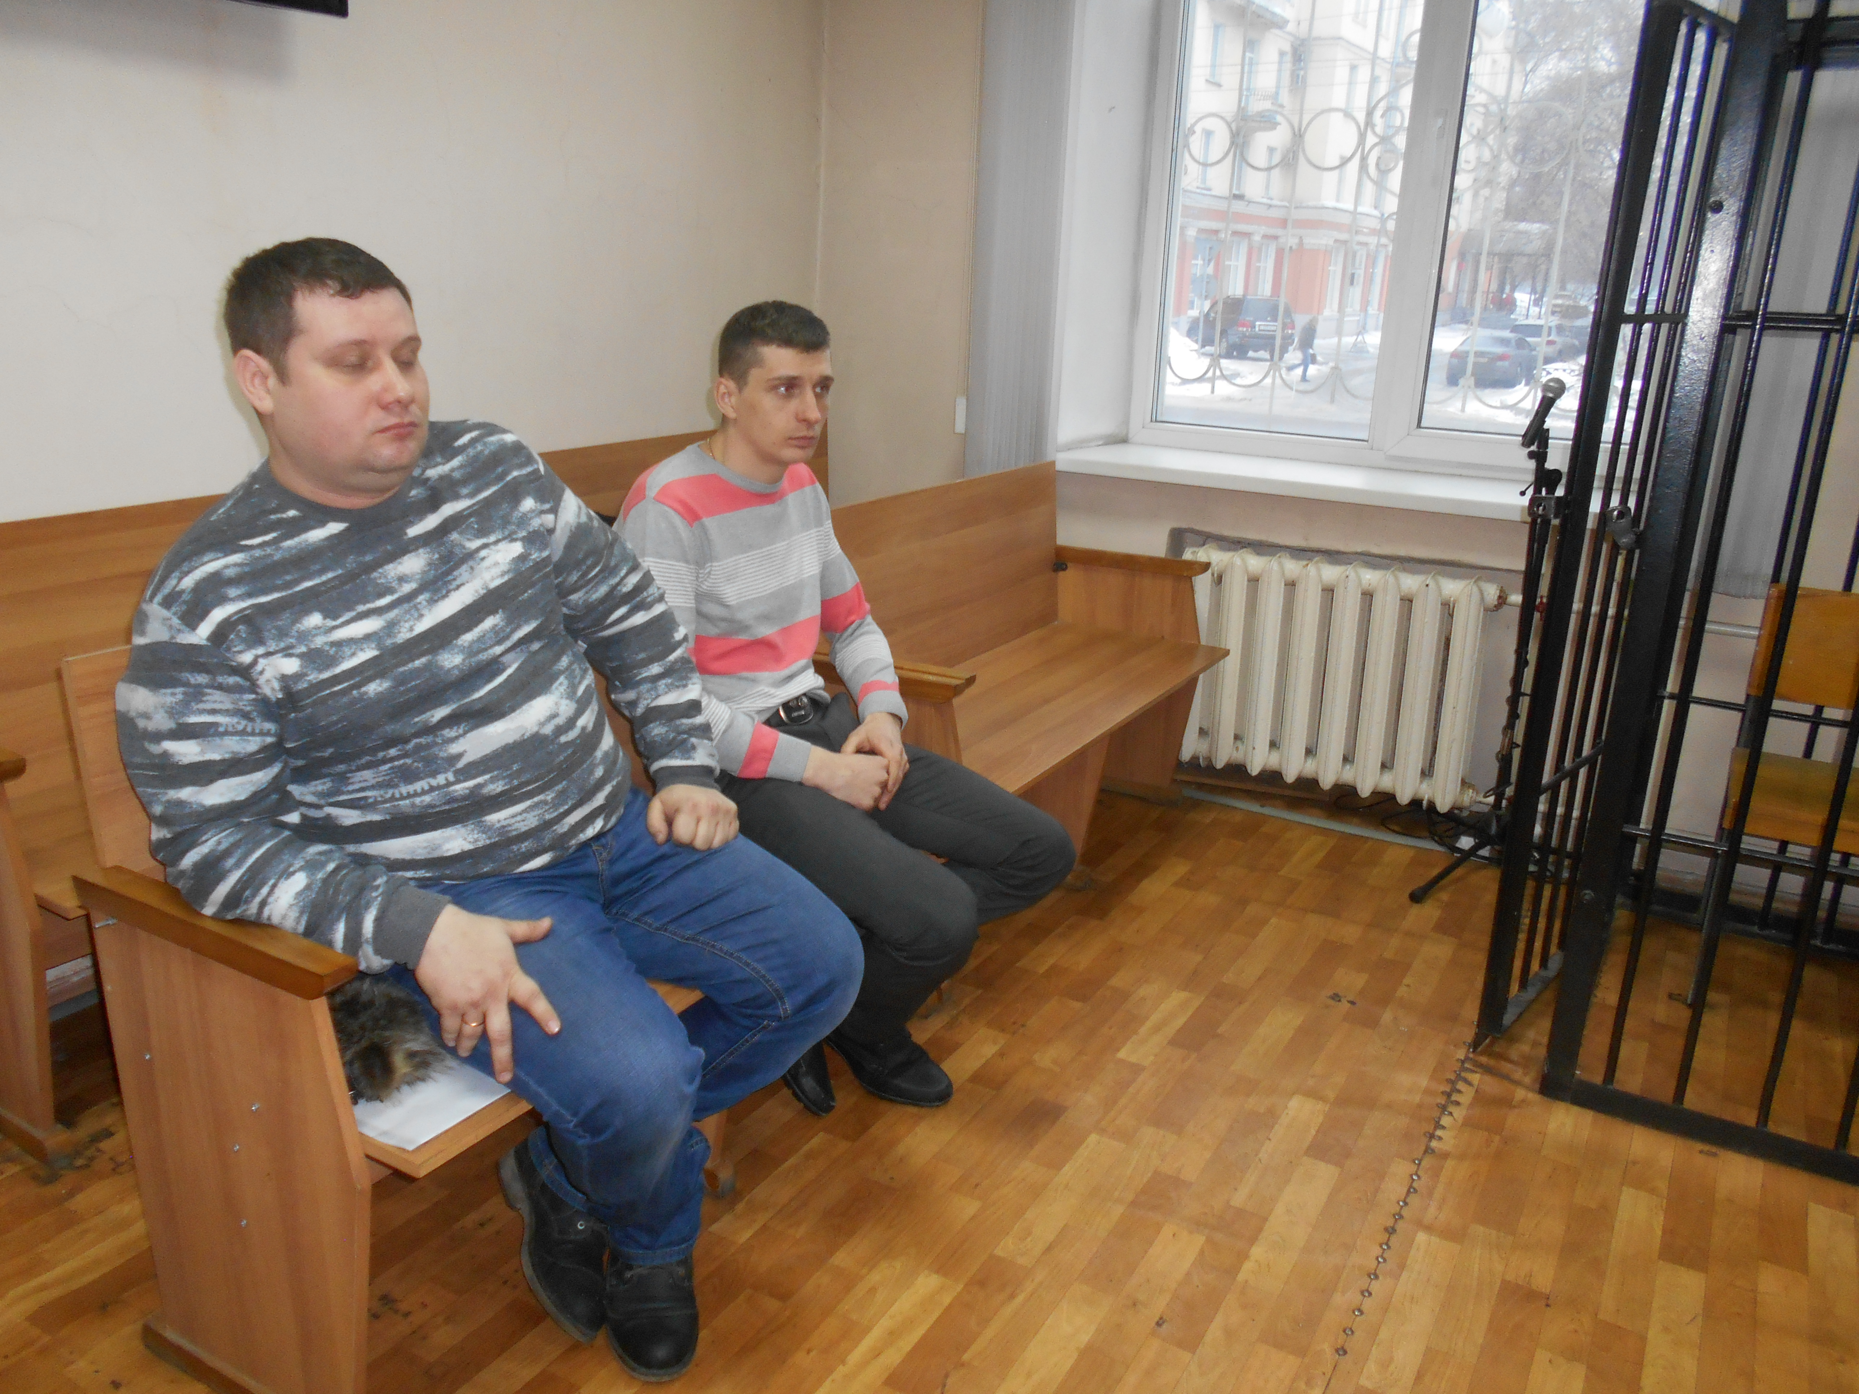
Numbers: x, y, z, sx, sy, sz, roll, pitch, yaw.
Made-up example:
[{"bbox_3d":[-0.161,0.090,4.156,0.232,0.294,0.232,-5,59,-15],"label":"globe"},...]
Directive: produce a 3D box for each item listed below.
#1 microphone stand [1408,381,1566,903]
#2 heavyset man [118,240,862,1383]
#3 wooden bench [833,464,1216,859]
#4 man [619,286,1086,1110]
[{"bbox_3d":[1.386,-0.113,3.154,0.460,1.170,0.450,11,19,29],"label":"microphone stand"},{"bbox_3d":[-0.496,0.157,1.706,0.710,1.350,0.740,10,18,26],"label":"heavyset man"},{"bbox_3d":[0.214,-0.018,3.210,0.540,0.885,1.360,11,19,29],"label":"wooden bench"},{"bbox_3d":[-0.133,0.045,2.235,0.770,1.290,0.570,13,20,34],"label":"man"}]

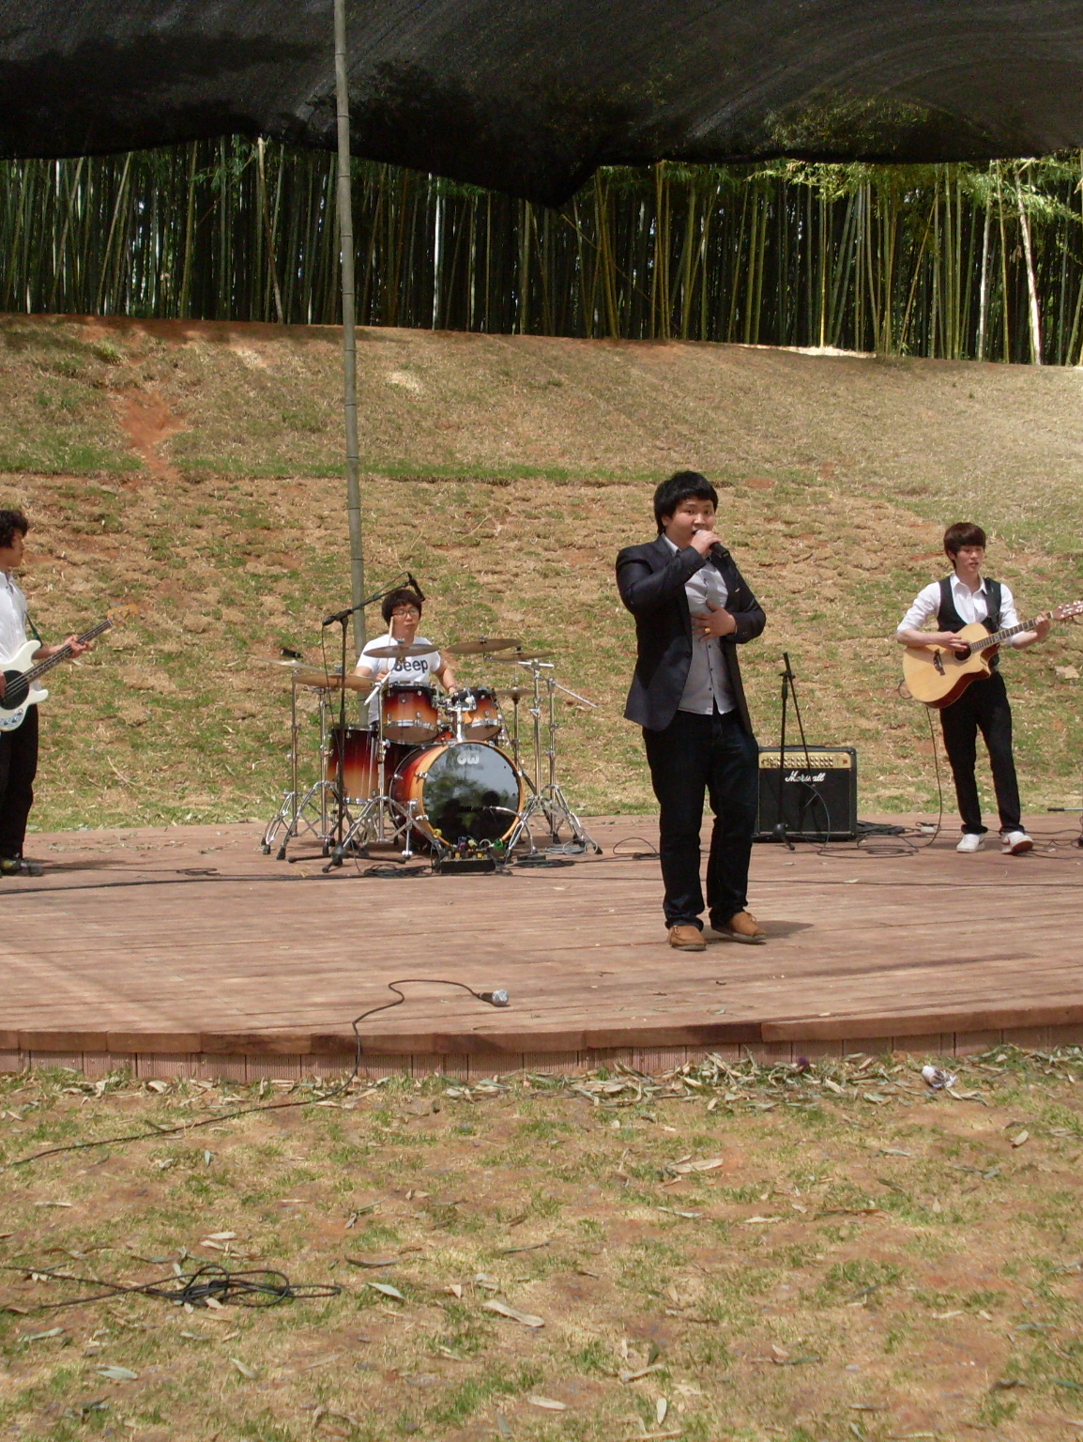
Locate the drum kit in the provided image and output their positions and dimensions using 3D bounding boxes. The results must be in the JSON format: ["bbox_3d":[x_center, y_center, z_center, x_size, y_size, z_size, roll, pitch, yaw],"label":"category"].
[{"bbox_3d":[-0.586,0.104,11.365,1.750,1.140,1.450,-1,3,-18],"label":"drum kit"}]

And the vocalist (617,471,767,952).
[{"bbox_3d":[0.566,-0.040,7.804,0.580,1.750,0.450,-1,3,-18],"label":"vocalist"}]

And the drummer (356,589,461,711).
[{"bbox_3d":[-0.775,-0.040,11.930,0.620,1.380,0.750,-1,3,-12],"label":"drummer"}]

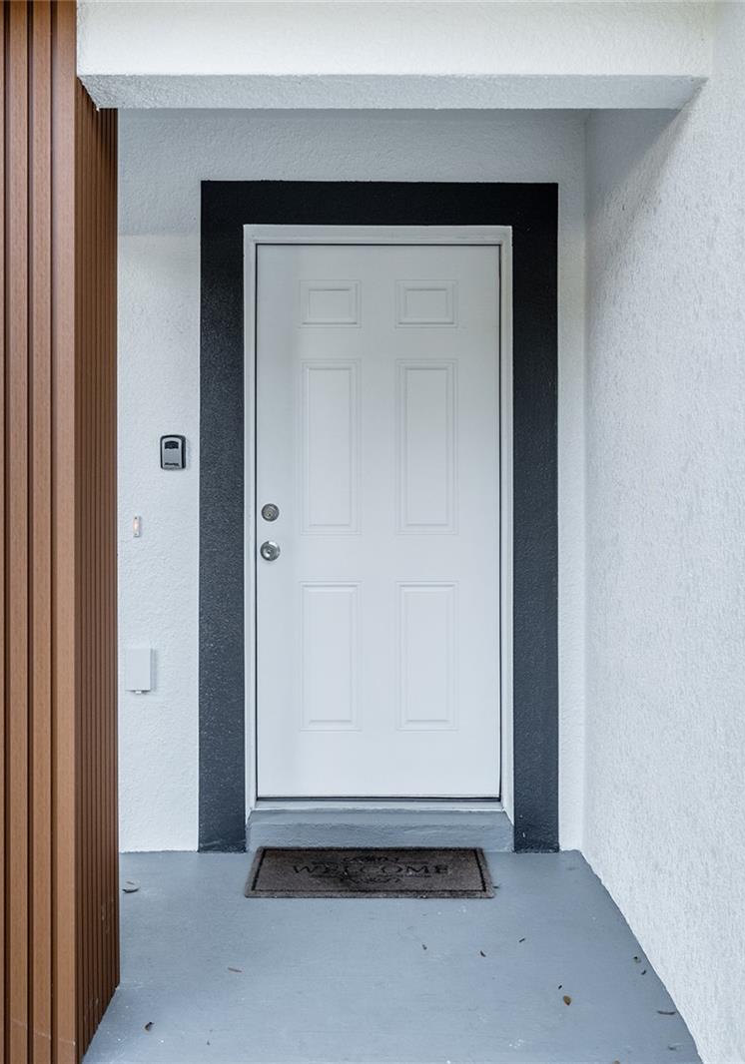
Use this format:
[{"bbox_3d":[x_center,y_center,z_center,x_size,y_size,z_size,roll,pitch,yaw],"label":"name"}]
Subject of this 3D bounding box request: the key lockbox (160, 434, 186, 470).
[{"bbox_3d":[-0.695,-0.278,4.020,0.086,0.120,0.040,0,1,0],"label":"key lockbox"}]

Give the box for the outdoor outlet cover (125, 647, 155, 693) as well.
[{"bbox_3d":[-0.809,0.484,4.013,0.093,0.150,0.055,0,1,0],"label":"outdoor outlet cover"}]

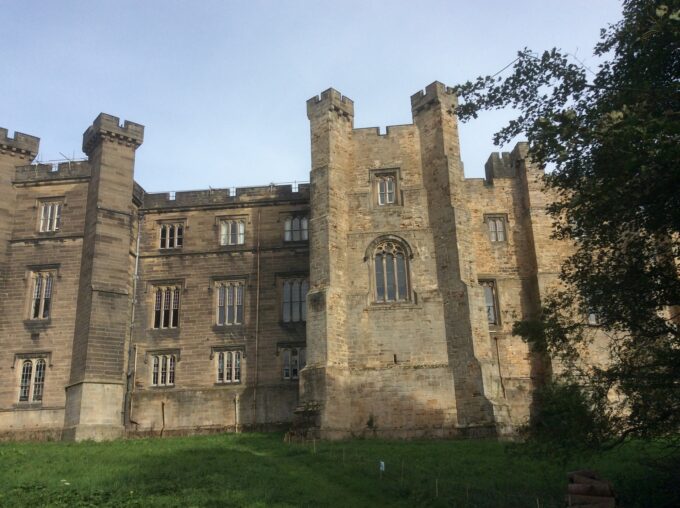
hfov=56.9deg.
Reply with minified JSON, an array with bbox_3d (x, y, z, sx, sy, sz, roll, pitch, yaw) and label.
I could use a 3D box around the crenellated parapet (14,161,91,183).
[{"bbox_3d":[-19.489,-5.492,42.893,5.213,1.289,0.600,-3,-18,4],"label":"crenellated parapet"}]

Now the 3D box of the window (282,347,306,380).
[{"bbox_3d":[-2.908,6.995,40.094,1.700,2.080,0.300,-3,-17,4],"label":"window"}]

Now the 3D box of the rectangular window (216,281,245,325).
[{"bbox_3d":[-7.637,3.407,43.974,1.929,3.051,0.300,-3,-18,4],"label":"rectangular window"}]

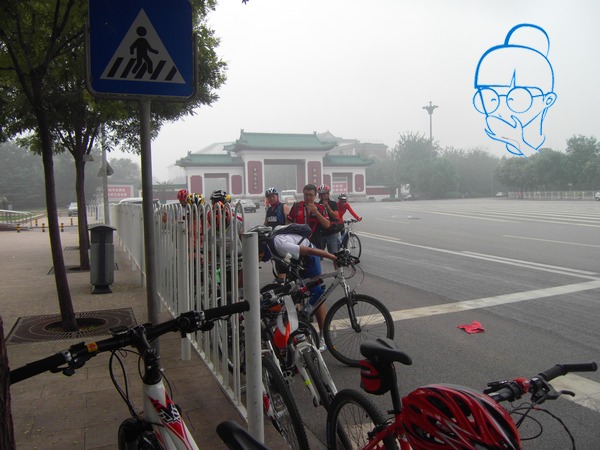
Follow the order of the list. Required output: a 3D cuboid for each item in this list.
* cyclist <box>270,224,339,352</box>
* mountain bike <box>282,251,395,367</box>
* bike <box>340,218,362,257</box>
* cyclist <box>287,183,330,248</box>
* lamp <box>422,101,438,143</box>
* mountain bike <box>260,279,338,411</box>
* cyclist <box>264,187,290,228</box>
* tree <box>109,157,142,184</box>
[{"bbox_3d":[0.000,0.637,4.880,0.820,1.300,0.600,-2,3,-14],"label":"cyclist"},{"bbox_3d":[0.170,0.759,4.770,1.680,1.060,0.600,1,4,40],"label":"mountain bike"},{"bbox_3d":[1.200,0.320,13.100,0.600,1.050,1.700,-3,3,-30],"label":"bike"},{"bbox_3d":[0.105,0.368,6.000,0.560,1.730,0.420,-1,3,7],"label":"cyclist"},{"bbox_3d":[25.546,-13.830,95.000,3.000,20.100,3.000,-1,3,0],"label":"lamp"},{"bbox_3d":[-0.055,0.849,3.340,0.620,1.050,1.680,-13,6,-15],"label":"mountain bike"},{"bbox_3d":[-0.399,0.228,8.600,0.540,1.760,0.400,0,3,21],"label":"cyclist"},{"bbox_3d":[-30.564,-6.990,85.000,6.200,9.800,6.200,-1,3,0],"label":"tree"}]

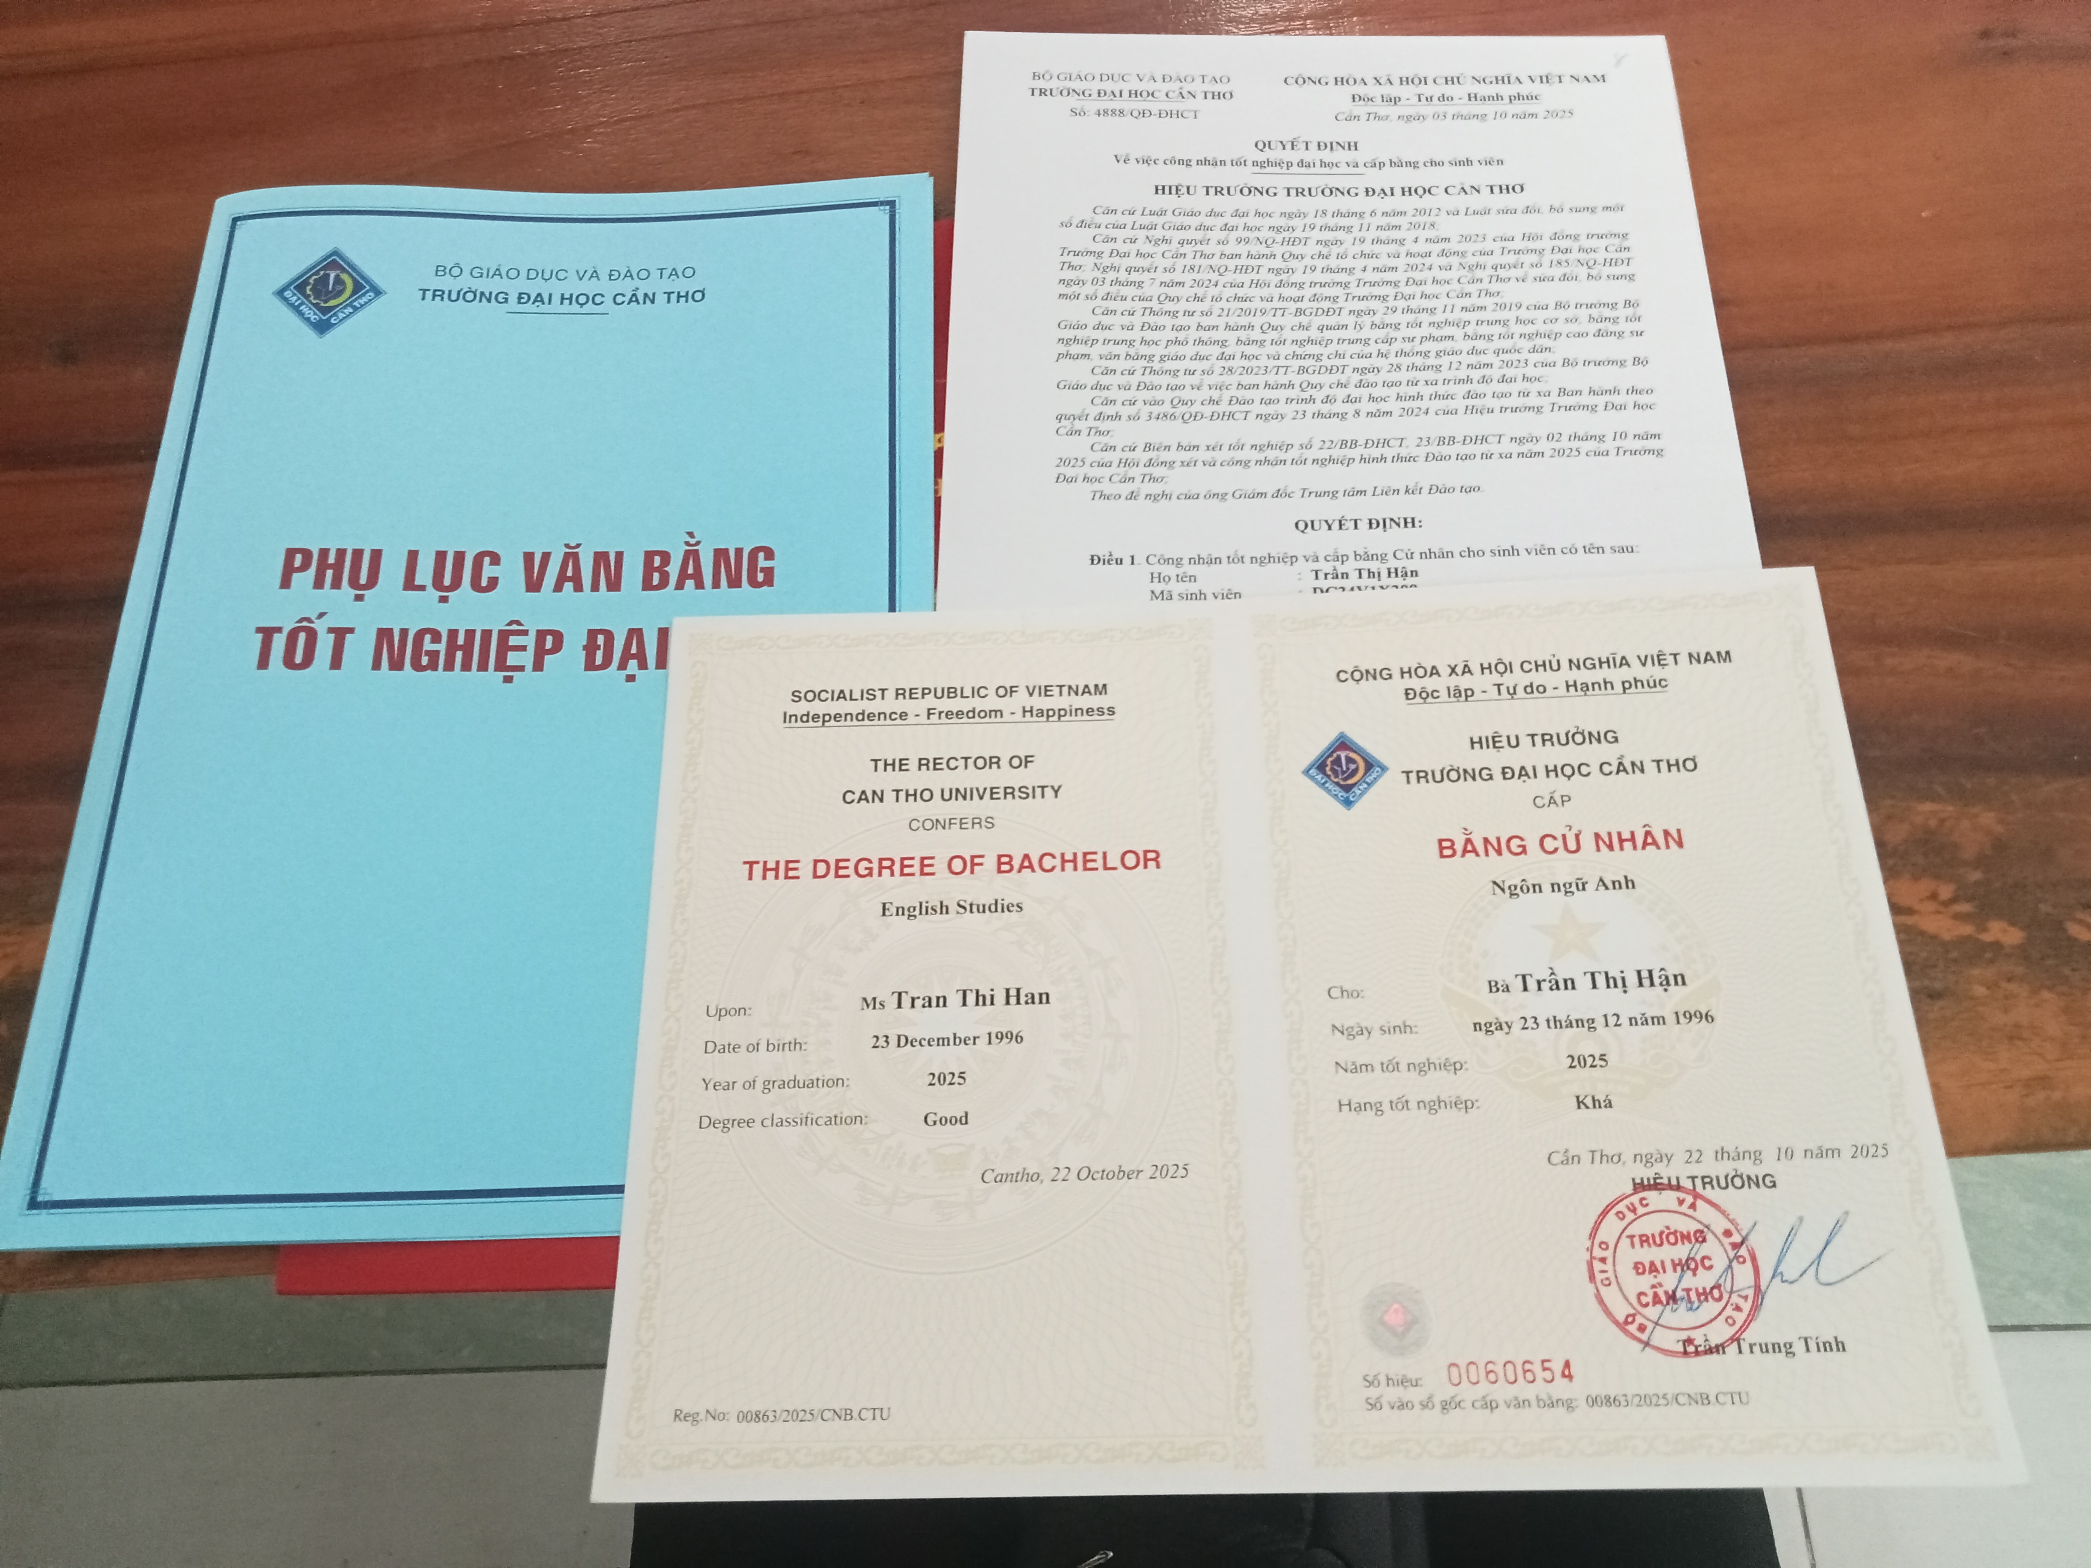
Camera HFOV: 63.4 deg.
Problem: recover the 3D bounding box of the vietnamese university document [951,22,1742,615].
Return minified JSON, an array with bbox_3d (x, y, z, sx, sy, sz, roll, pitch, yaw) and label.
[{"bbox_3d":[0.078,-0.090,0.447,0.210,0.004,0.297,1,66,1],"label":"vietnamese university document"}]

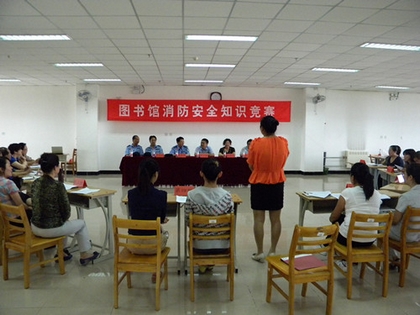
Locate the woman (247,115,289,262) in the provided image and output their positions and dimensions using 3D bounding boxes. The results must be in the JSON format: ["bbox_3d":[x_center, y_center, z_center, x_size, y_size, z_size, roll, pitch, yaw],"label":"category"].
[{"bbox_3d":[0.664,0.350,3.907,0.490,1.650,0.360,0,4,-1],"label":"woman"}]

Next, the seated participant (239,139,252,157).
[{"bbox_3d":[1.159,0.102,9.846,0.500,1.240,0.720,0,4,-4],"label":"seated participant"}]

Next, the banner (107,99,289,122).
[{"bbox_3d":[-0.311,-1.570,11.546,6.222,0.704,0.031,0,4,-4],"label":"banner"}]

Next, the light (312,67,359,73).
[{"bbox_3d":[3.171,-2.187,8.530,1.170,0.070,0.270,0,4,-4],"label":"light"}]

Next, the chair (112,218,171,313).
[{"bbox_3d":[-0.577,0.855,2.944,0.403,0.806,0.479,0,4,3],"label":"chair"}]

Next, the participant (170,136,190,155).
[{"bbox_3d":[-0.822,0.103,9.406,0.541,1.311,0.714,0,4,-4],"label":"participant"}]

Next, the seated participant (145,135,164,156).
[{"bbox_3d":[-1.562,0.057,9.645,0.530,1.330,0.720,0,4,-4],"label":"seated participant"}]

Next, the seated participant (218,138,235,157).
[{"bbox_3d":[0.473,0.124,9.493,0.479,1.265,0.714,0,4,-4],"label":"seated participant"}]

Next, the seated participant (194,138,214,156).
[{"bbox_3d":[-0.146,0.125,9.453,0.530,1.265,0.714,0,4,-4],"label":"seated participant"}]

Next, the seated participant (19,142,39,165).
[{"bbox_3d":[-3.510,0.331,6.713,0.714,1.244,0.510,0,4,-6],"label":"seated participant"}]

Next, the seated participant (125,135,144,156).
[{"bbox_3d":[-2.041,0.086,9.324,0.500,1.346,0.714,0,4,-4],"label":"seated participant"}]

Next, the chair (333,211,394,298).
[{"bbox_3d":[1.370,0.843,3.161,0.390,0.790,0.450,0,4,-4],"label":"chair"}]

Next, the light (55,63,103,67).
[{"bbox_3d":[-3.090,-2.185,8.043,1.170,0.070,0.270,0,4,-4],"label":"light"}]

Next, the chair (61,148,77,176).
[{"bbox_3d":[-4.394,0.165,10.600,0.470,0.810,0.410,0,4,-4],"label":"chair"}]

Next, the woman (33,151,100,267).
[{"bbox_3d":[-1.562,0.570,3.561,0.470,1.240,0.790,4,6,39],"label":"woman"}]

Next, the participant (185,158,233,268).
[{"bbox_3d":[-0.009,0.611,3.307,0.459,1.224,0.714,0,4,-2],"label":"participant"}]

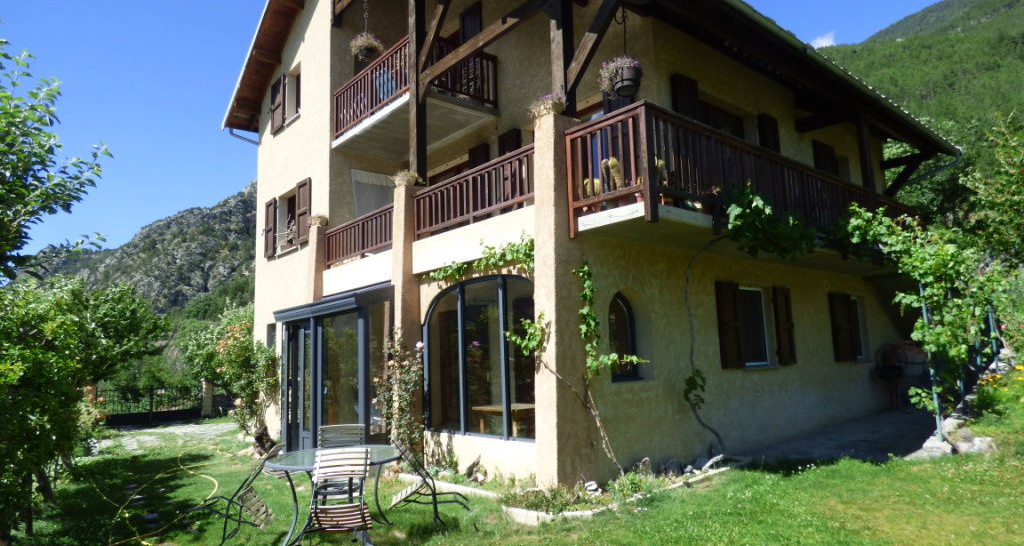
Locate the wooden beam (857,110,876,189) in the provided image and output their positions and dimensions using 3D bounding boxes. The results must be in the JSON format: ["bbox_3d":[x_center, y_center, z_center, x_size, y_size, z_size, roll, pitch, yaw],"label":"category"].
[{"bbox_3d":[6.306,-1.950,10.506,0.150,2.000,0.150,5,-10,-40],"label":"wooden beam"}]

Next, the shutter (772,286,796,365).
[{"bbox_3d":[4.758,0.911,10.290,0.640,1.360,0.060,5,-10,-40],"label":"shutter"}]

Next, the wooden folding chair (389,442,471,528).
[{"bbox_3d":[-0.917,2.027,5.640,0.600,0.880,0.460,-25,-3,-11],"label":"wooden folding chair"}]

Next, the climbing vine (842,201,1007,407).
[{"bbox_3d":[7.049,0.697,10.051,3.500,2.900,1.250,5,-10,-40],"label":"climbing vine"}]

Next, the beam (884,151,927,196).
[{"bbox_3d":[9.200,-2.294,13.957,0.160,0.160,1.250,5,-52,-40],"label":"beam"}]

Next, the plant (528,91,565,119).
[{"bbox_3d":[0.440,-2.071,7.337,0.380,0.320,0.420,5,-10,-40],"label":"plant"}]

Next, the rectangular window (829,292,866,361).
[{"bbox_3d":[6.924,1.127,12.194,1.650,1.360,0.150,5,-10,-40],"label":"rectangular window"}]

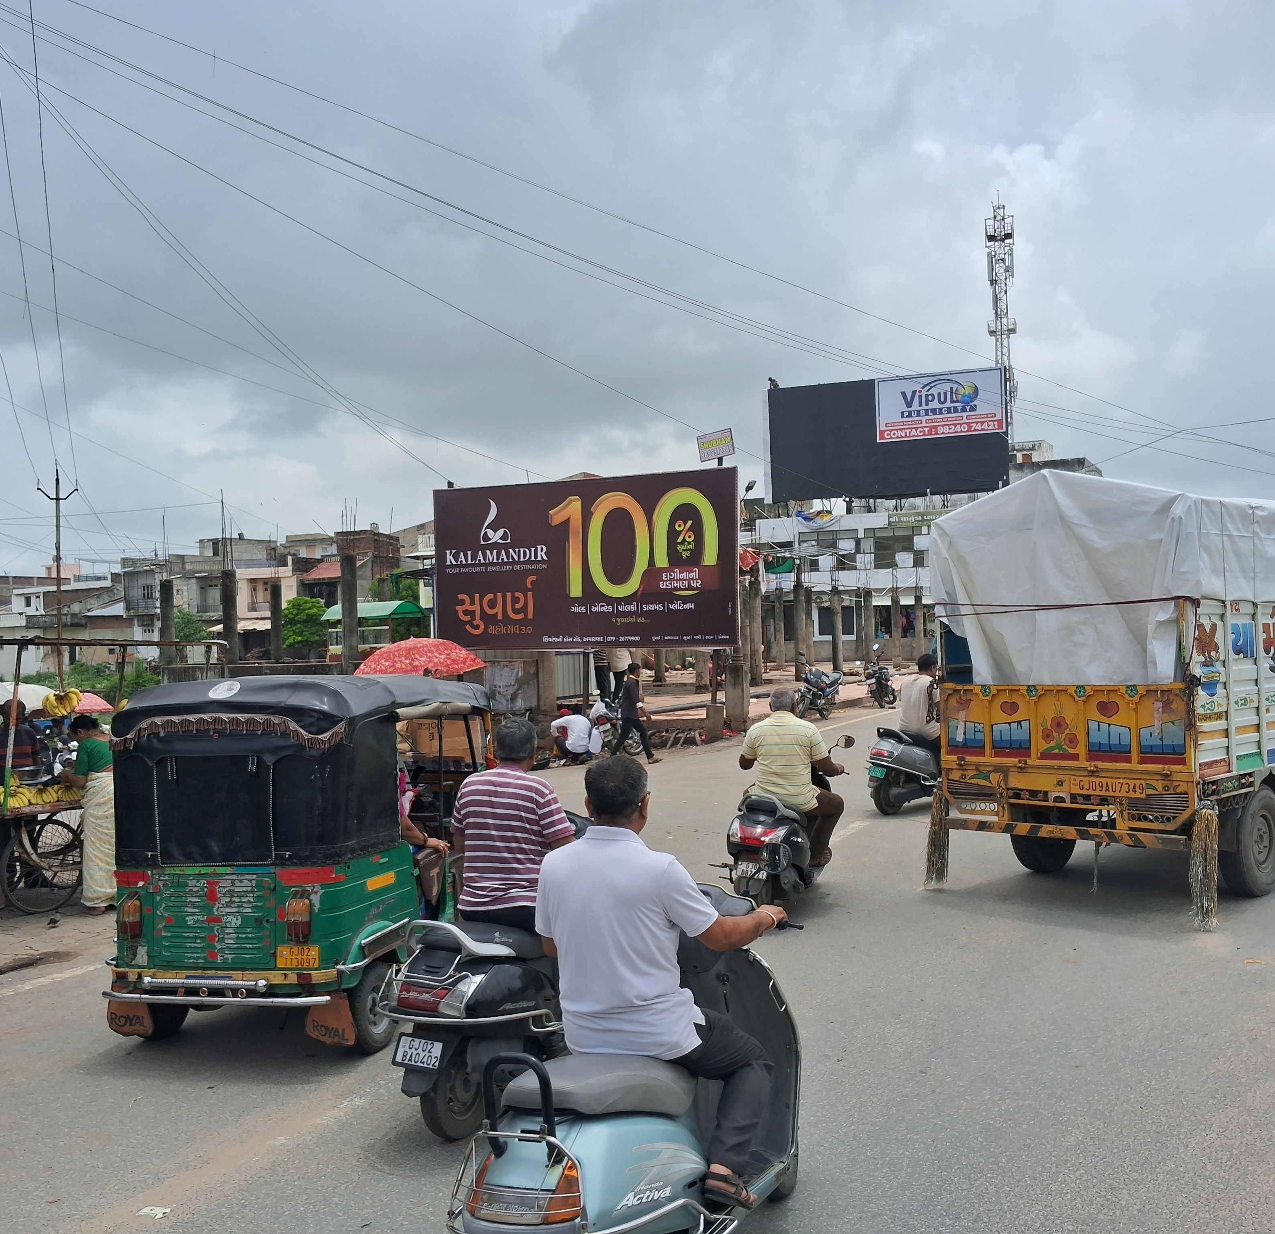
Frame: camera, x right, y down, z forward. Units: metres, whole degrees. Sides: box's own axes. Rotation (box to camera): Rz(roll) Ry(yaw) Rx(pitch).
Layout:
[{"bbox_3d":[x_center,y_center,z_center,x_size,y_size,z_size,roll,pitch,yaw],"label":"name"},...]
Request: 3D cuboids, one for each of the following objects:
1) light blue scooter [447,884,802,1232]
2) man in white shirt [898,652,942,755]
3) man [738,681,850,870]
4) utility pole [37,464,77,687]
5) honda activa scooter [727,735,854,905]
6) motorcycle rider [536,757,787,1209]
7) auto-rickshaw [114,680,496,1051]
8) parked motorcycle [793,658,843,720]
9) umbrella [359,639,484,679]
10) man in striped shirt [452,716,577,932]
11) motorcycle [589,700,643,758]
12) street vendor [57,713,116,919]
[{"bbox_3d":[0.098,1.356,3.399,0.690,1.100,1.790,-2,-1,25],"label":"light blue scooter"},{"bbox_3d":[2.933,0.972,12.450,0.550,1.270,0.750,-2,-1,40],"label":"man in white shirt"},{"bbox_3d":[1.047,1.063,8.350,0.600,1.200,0.700,-2,-1,26],"label":"man"},{"bbox_3d":[-16.166,-0.712,34.500,1.100,7.000,0.200,-2,-1,0],"label":"utility pole"},{"bbox_3d":[1.050,1.379,8.720,0.710,1.160,1.770,-2,-1,25],"label":"honda activa scooter"},{"bbox_3d":[0.050,1.008,3.570,0.580,1.260,0.750,-3,-1,39],"label":"motorcycle rider"},{"bbox_3d":[-1.592,1.136,6.553,1.280,1.700,2.650,-2,-1,11],"label":"auto-rickshaw"},{"bbox_3d":[3.750,1.546,25.400,0.750,1.150,2.000,-2,-1,35],"label":"parked motorcycle"},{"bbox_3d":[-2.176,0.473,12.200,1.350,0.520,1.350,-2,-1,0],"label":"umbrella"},{"bbox_3d":[-0.420,1.041,5.130,0.560,1.280,0.750,-2,-1,25],"label":"man in striped shirt"},{"bbox_3d":[-0.330,1.805,20.300,0.750,1.120,1.980,-2,-1,24],"label":"motorcycle"},{"bbox_3d":[-3.920,1.427,8.900,0.420,1.460,0.460,-2,-1,25],"label":"street vendor"}]

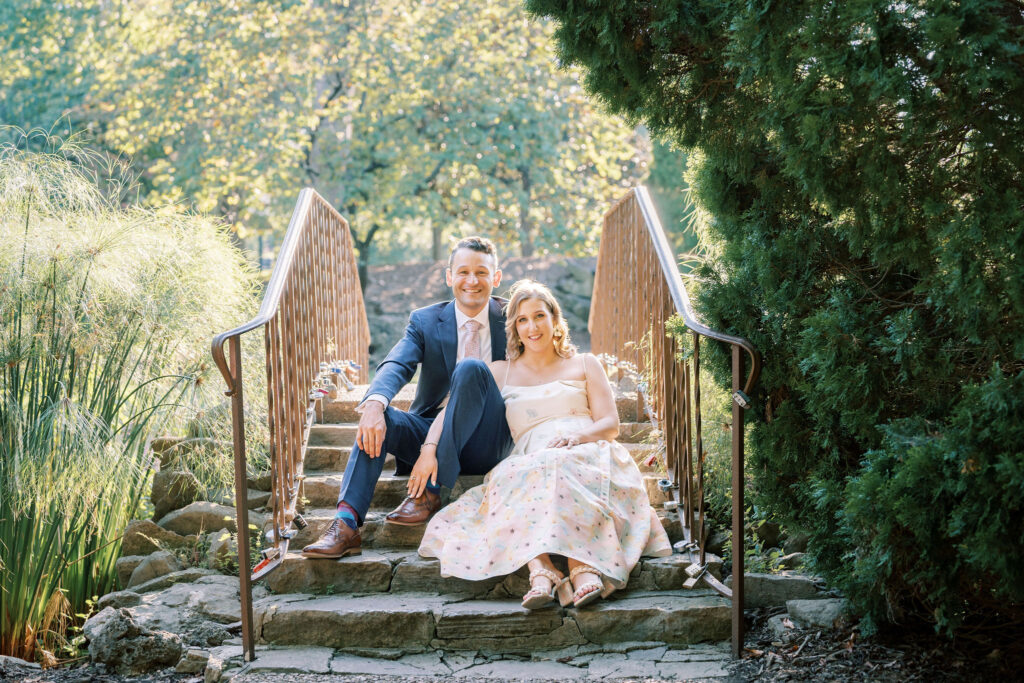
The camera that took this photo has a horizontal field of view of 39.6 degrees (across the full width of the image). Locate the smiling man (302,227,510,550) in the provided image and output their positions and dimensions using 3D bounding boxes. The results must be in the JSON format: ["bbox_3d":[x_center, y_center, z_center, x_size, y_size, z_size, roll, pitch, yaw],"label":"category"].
[{"bbox_3d":[-0.300,0.145,4.810,0.680,1.050,0.950,0,1,8],"label":"smiling man"}]

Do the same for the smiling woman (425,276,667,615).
[{"bbox_3d":[0.090,0.275,4.520,0.750,0.980,0.950,0,1,5],"label":"smiling woman"}]

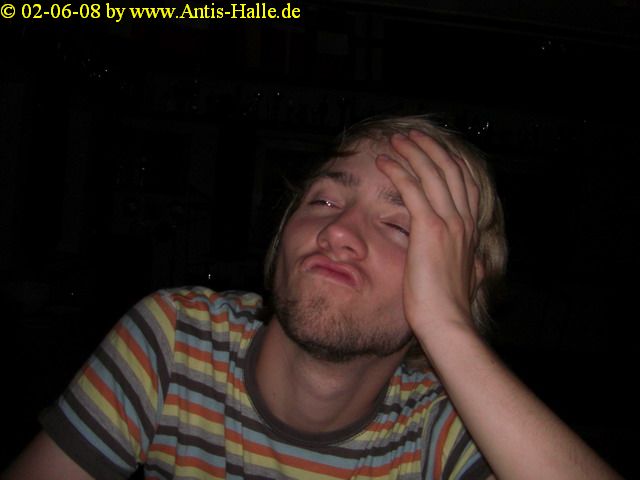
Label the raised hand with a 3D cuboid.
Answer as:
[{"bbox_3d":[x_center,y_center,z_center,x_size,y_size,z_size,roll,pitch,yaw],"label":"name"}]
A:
[{"bbox_3d":[0.096,-0.006,0.600,0.070,0.180,0.100,-18,-15,38],"label":"raised hand"}]

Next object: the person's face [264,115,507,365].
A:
[{"bbox_3d":[0.056,0.002,0.625,0.185,0.235,0.195,13,-19,19],"label":"person's face"}]

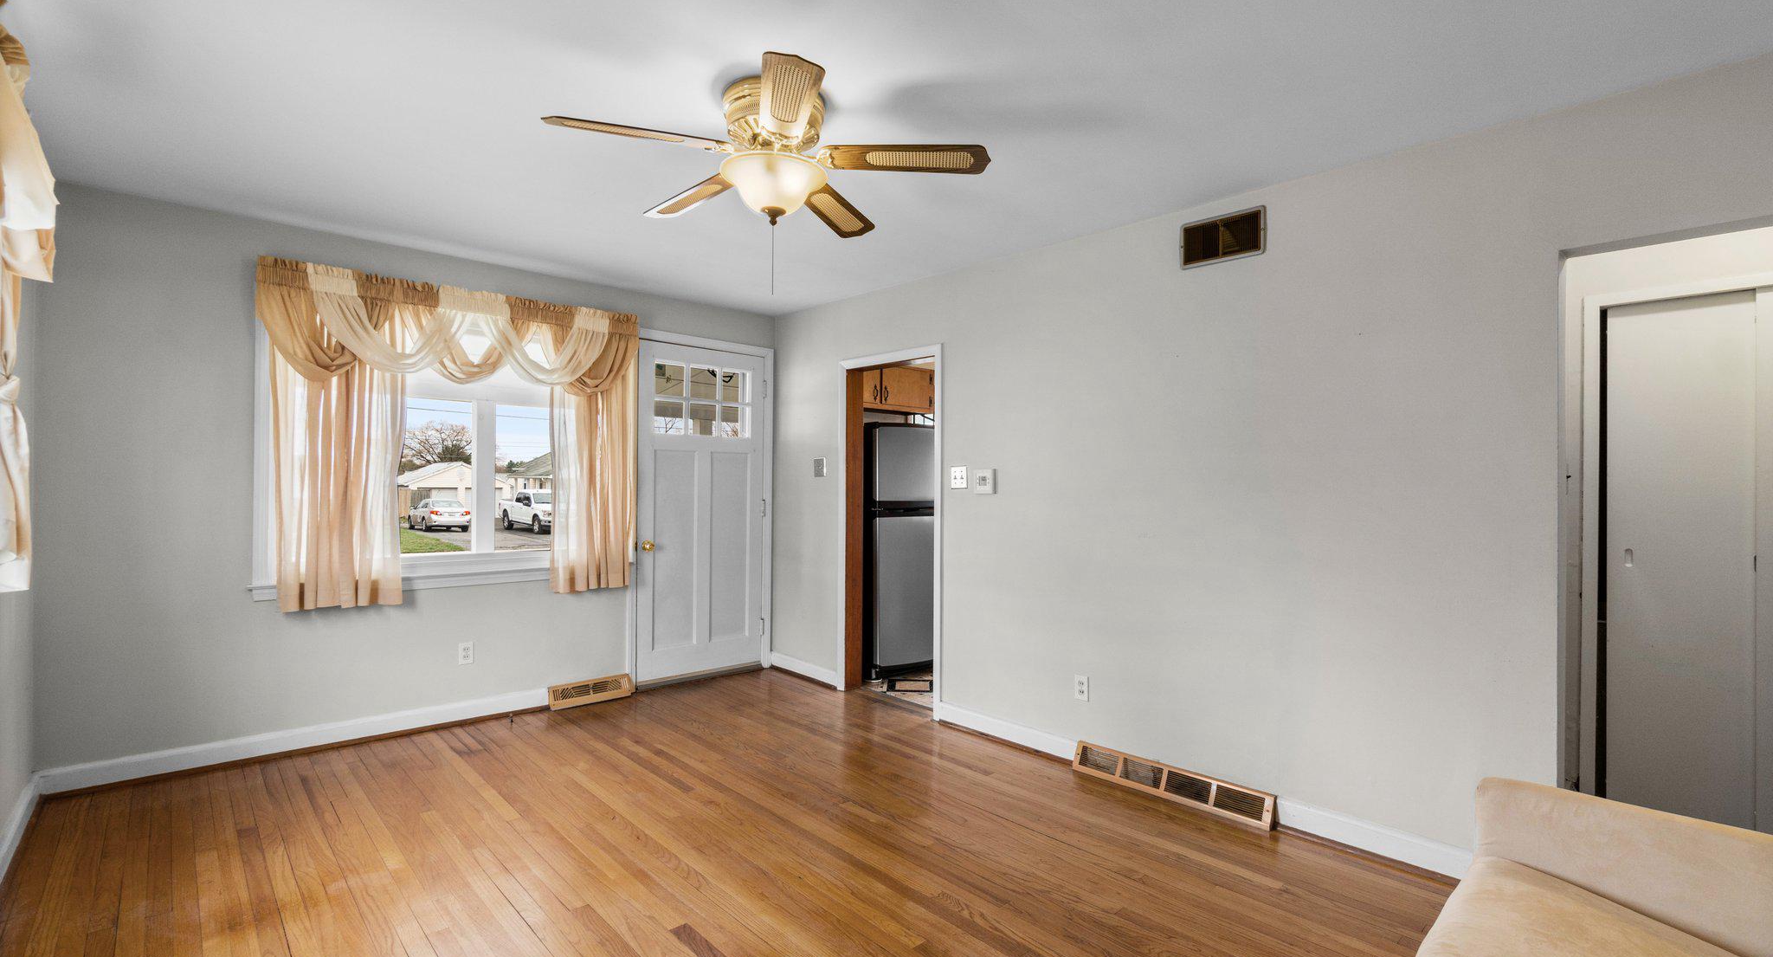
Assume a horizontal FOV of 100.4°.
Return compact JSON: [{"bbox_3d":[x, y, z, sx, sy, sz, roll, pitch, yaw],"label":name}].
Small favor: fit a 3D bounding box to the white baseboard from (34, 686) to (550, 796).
[{"bbox_3d":[-2.566,1.189,3.463,1.890,0.106,0.020,1,-1,-43],"label":"white baseboard"}]

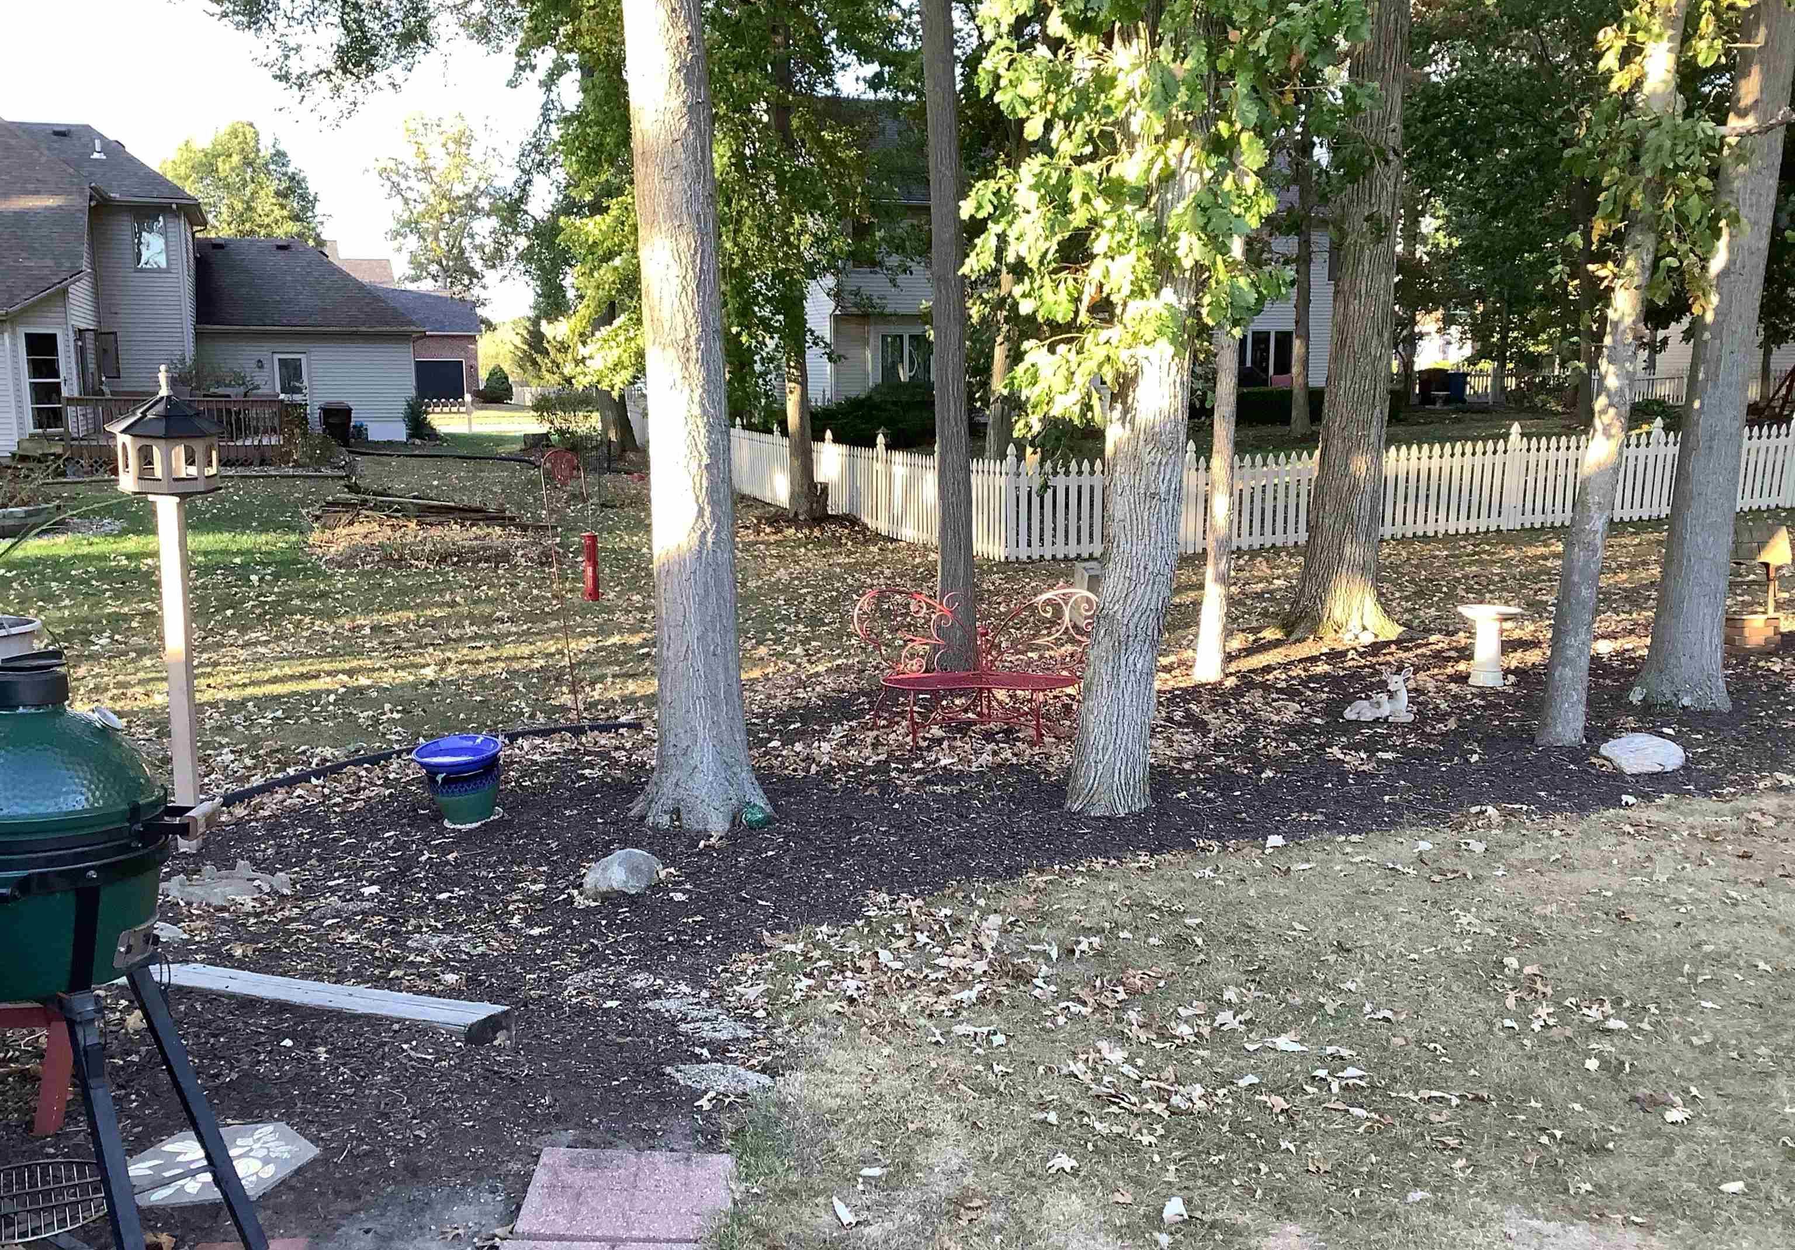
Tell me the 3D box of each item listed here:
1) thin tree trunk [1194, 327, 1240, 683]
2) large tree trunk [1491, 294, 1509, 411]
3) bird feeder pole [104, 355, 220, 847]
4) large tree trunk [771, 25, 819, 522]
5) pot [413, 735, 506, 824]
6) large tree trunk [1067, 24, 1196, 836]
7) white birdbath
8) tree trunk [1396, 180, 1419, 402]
[{"bbox_3d":[2.207,-0.826,11.027,0.220,2.396,0.200,1,9,0],"label":"thin tree trunk"},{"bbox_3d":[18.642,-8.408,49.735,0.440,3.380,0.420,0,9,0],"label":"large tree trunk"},{"bbox_3d":[-3.185,-0.064,7.062,0.520,2.129,0.520,-1,9,-5],"label":"bird feeder pole"},{"bbox_3d":[-1.531,-4.996,23.154,0.500,6.960,0.450,-2,9,0],"label":"large tree trunk"},{"bbox_3d":[-2.044,0.745,7.618,0.424,0.350,0.424,-4,9,0],"label":"pot"},{"bbox_3d":[1.091,-0.948,7.542,0.480,3.699,0.450,1,9,0],"label":"large tree trunk"},{"bbox_3d":[4.047,0.126,10.994,0.448,0.516,0.448,0,9,0],"label":"white birdbath"},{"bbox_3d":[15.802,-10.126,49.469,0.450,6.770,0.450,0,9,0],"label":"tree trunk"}]

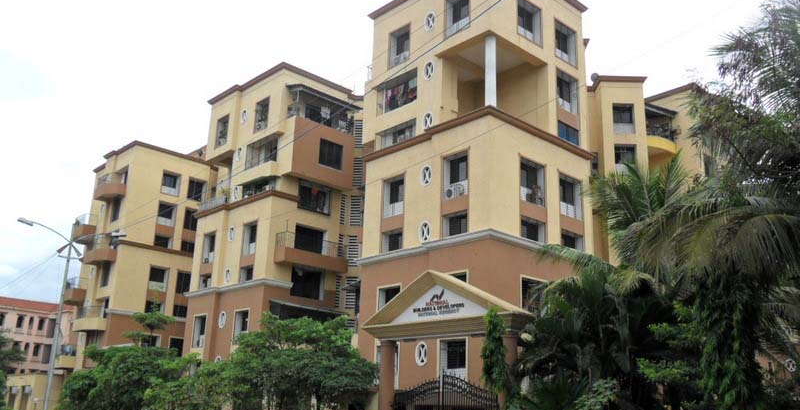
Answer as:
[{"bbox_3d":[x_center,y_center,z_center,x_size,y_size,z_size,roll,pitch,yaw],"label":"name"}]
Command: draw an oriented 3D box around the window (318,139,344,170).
[{"bbox_3d":[-4.840,-3.510,51.804,2.000,1.880,0.250,17,-23,-40],"label":"window"}]

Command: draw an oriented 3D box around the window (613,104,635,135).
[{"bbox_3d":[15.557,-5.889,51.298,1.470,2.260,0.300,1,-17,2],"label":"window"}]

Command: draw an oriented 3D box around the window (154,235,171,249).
[{"bbox_3d":[-21.185,3.352,66.110,1.570,0.950,0.300,17,-22,-40],"label":"window"}]

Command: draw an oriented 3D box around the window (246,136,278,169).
[{"bbox_3d":[-9.393,-3.508,50.653,0.350,1.850,3.750,17,-22,-40],"label":"window"}]

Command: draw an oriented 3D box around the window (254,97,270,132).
[{"bbox_3d":[-9.590,-6.309,52.041,0.300,2.300,1.700,18,-24,-40],"label":"window"}]

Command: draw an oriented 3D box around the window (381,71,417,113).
[{"bbox_3d":[-0.059,-6.198,40.958,0.300,1.800,3.000,17,-22,-40],"label":"window"}]

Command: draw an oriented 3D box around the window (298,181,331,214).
[{"bbox_3d":[-5.789,-0.373,50.684,2.750,1.900,0.600,17,-22,-40],"label":"window"}]

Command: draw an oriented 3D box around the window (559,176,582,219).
[{"bbox_3d":[8.776,-0.386,38.256,1.930,2.120,0.300,17,-22,-40],"label":"window"}]

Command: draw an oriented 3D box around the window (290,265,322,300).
[{"bbox_3d":[-6.223,5.255,49.315,2.490,1.950,0.300,17,-22,-40],"label":"window"}]

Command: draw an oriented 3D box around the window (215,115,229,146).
[{"bbox_3d":[-12.451,-5.164,52.509,0.350,2.112,1.600,16,-22,-40],"label":"window"}]

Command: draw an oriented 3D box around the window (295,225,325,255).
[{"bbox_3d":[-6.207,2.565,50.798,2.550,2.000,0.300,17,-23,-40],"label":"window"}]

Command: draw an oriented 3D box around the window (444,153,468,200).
[{"bbox_3d":[2.823,-1.434,36.122,0.300,2.300,1.700,18,-24,-40],"label":"window"}]

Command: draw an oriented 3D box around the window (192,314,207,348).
[{"bbox_3d":[-13.021,8.348,48.663,0.350,2.106,1.426,16,-22,-40],"label":"window"}]

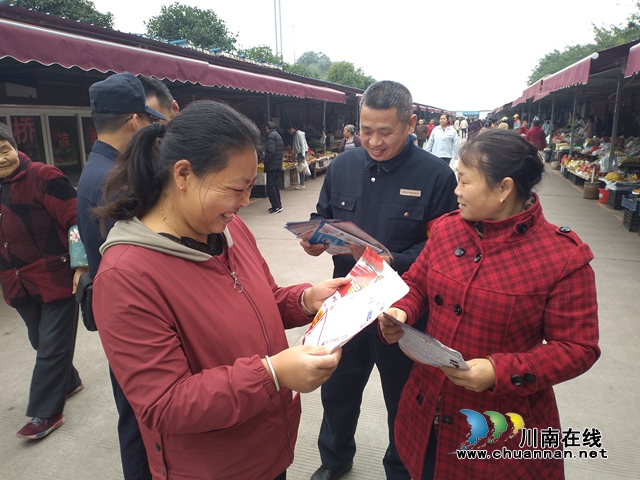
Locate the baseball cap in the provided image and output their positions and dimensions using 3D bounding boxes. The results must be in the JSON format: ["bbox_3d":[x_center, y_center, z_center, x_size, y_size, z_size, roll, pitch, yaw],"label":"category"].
[{"bbox_3d":[-0.674,-0.502,1.687,0.185,0.150,0.270,11,19,40],"label":"baseball cap"}]

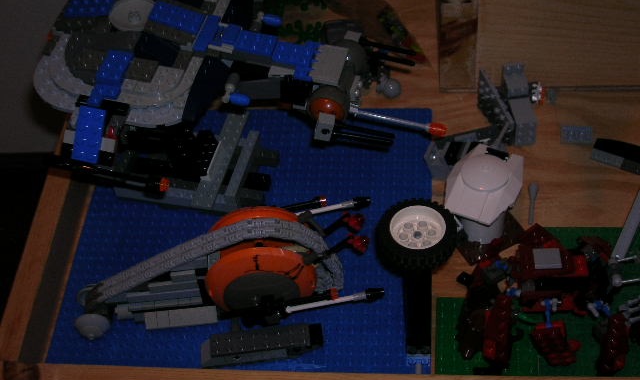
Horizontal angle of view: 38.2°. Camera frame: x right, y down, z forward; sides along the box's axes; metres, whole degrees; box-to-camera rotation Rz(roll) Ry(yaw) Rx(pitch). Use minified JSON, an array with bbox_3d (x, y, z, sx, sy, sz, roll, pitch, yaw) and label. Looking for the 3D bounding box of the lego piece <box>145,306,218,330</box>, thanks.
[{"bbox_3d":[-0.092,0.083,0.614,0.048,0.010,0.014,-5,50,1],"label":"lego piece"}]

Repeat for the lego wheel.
[{"bbox_3d":[0.067,0.032,0.639,0.056,0.026,0.056,1,51,6],"label":"lego wheel"}]

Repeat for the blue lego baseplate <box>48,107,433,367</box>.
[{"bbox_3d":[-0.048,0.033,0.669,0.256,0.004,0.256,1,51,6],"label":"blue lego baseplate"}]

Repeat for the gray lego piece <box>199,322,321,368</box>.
[{"bbox_3d":[-0.038,0.100,0.601,0.079,0.014,0.017,-7,50,0],"label":"gray lego piece"}]

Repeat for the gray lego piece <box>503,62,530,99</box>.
[{"bbox_3d":[0.144,-0.080,0.676,0.016,0.011,0.024,-5,50,1],"label":"gray lego piece"}]

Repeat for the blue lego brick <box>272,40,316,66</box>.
[{"bbox_3d":[-0.015,-0.082,0.565,0.024,0.005,0.016,10,52,13],"label":"blue lego brick"}]

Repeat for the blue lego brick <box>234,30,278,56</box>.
[{"bbox_3d":[-0.039,-0.090,0.575,0.024,0.005,0.016,12,52,8],"label":"blue lego brick"}]

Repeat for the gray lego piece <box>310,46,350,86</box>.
[{"bbox_3d":[0.006,-0.075,0.559,0.016,0.004,0.032,9,52,13],"label":"gray lego piece"}]

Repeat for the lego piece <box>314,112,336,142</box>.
[{"bbox_3d":[0.003,-0.038,0.565,0.010,0.016,0.008,13,53,4],"label":"lego piece"}]

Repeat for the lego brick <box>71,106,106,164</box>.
[{"bbox_3d":[-0.139,-0.033,0.555,0.016,0.005,0.032,12,92,10],"label":"lego brick"}]

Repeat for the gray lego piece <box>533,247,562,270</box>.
[{"bbox_3d":[0.138,0.042,0.561,0.016,0.004,0.016,-1,39,5],"label":"gray lego piece"}]

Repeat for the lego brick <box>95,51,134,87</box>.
[{"bbox_3d":[-0.126,-0.074,0.568,0.016,0.005,0.024,9,52,12],"label":"lego brick"}]

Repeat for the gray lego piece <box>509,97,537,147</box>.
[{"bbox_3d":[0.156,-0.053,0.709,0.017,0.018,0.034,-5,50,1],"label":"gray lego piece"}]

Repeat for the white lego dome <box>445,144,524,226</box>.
[{"bbox_3d":[0.110,-0.008,0.620,0.049,0.016,0.065,19,55,20],"label":"white lego dome"}]

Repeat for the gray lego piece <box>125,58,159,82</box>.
[{"bbox_3d":[-0.109,-0.073,0.569,0.016,0.005,0.016,9,52,12],"label":"gray lego piece"}]

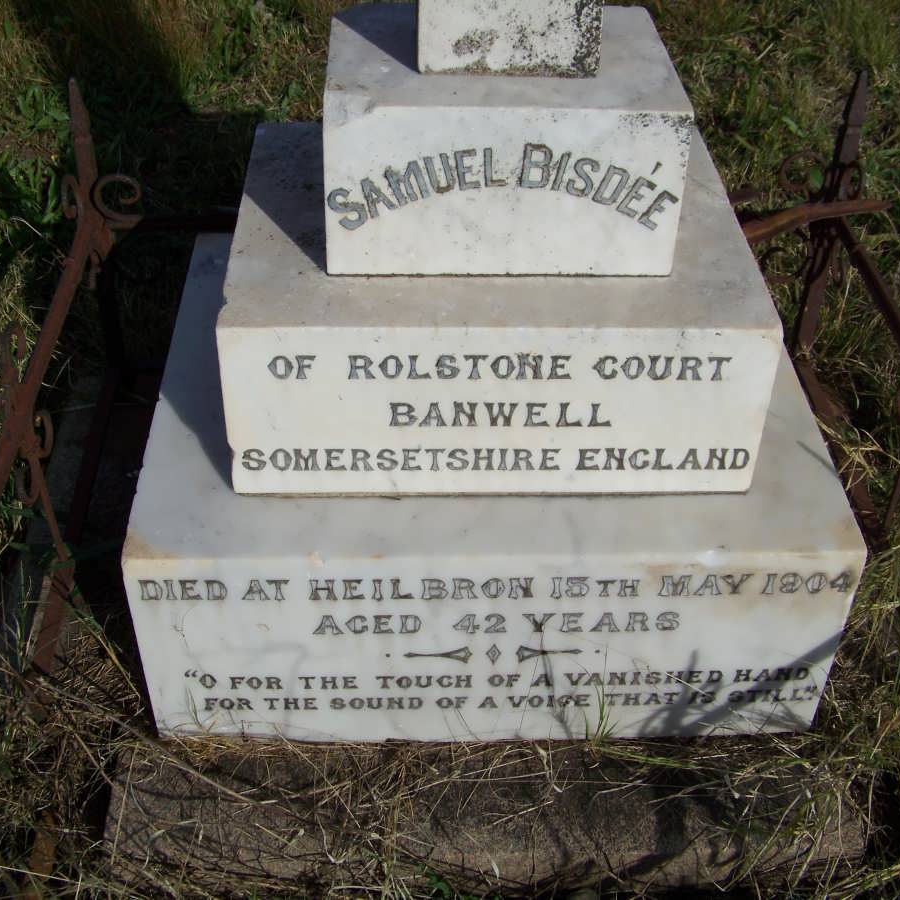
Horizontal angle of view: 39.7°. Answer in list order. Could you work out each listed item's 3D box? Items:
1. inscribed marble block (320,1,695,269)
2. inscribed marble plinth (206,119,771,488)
[{"bbox_3d":[0.047,-0.329,1.304,0.342,0.177,0.265,0,40,-3],"label":"inscribed marble block"},{"bbox_3d":[0.039,-0.178,1.423,0.541,0.207,0.447,0,40,-3],"label":"inscribed marble plinth"}]

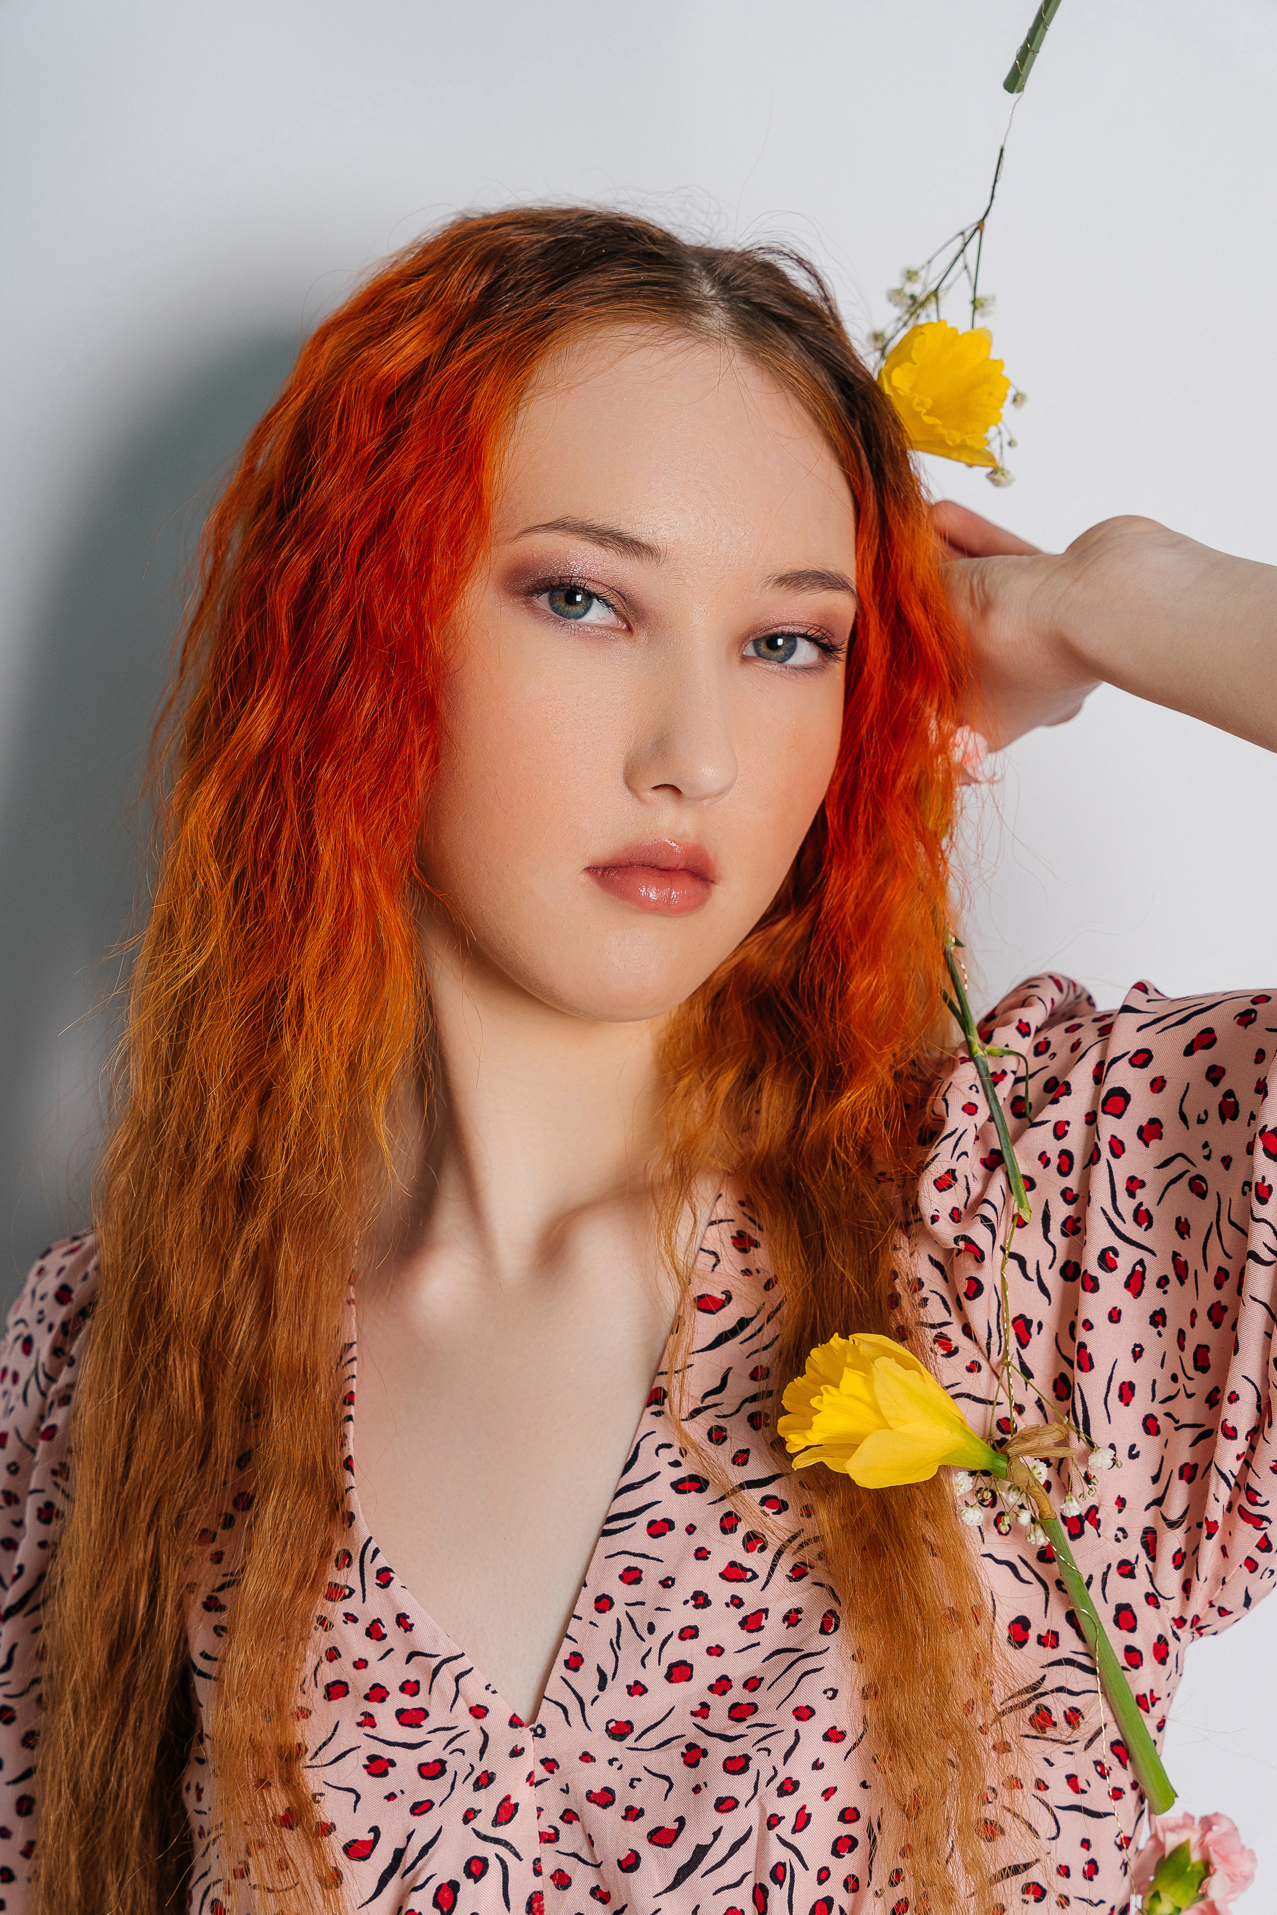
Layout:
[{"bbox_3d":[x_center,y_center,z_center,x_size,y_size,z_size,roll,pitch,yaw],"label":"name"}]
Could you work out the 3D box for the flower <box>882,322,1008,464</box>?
[{"bbox_3d":[0.087,-0.164,1.090,0.043,0.043,0.040,-1,-22,-37],"label":"flower"}]

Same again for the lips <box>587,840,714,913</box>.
[{"bbox_3d":[0.005,-0.022,1.000,0.041,0.020,0.017,8,0,-25],"label":"lips"}]

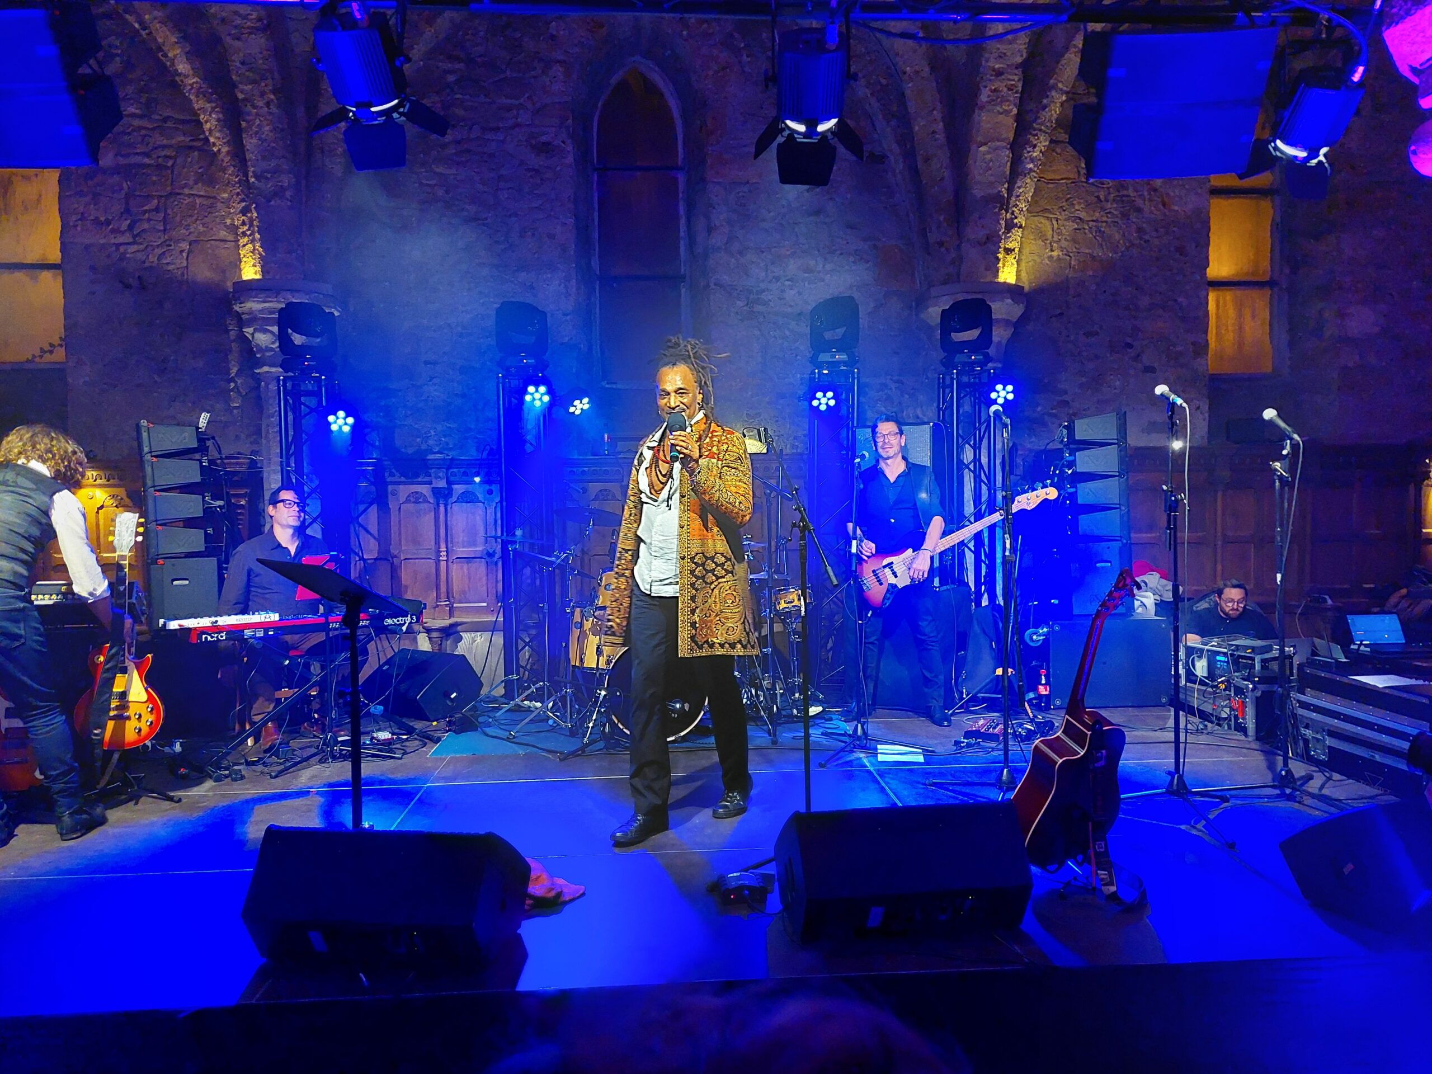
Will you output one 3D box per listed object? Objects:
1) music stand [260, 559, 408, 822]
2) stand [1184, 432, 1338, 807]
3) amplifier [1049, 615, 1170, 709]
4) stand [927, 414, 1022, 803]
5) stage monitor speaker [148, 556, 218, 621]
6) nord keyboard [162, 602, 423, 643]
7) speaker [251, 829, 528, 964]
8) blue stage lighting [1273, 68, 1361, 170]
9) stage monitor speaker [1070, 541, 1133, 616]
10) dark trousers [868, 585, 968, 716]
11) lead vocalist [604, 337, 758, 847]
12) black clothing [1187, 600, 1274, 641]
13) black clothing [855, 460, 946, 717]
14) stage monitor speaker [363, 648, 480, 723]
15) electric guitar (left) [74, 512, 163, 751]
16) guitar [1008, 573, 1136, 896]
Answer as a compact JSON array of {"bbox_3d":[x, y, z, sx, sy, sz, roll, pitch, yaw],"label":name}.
[{"bbox_3d":[-1.312,0.611,3.549,0.520,1.050,0.440,1,2,36],"label":"music stand"},{"bbox_3d":[2.346,0.315,4.162,0.560,1.500,0.590,0,2,41],"label":"stand"},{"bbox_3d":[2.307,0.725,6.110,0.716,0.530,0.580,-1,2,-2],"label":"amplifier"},{"bbox_3d":[1.226,0.262,4.227,0.560,1.620,0.580,-1,2,-3],"label":"stand"},{"bbox_3d":[-3.500,0.357,6.532,0.390,0.440,0.470,-2,2,-28],"label":"stage monitor speaker"},{"bbox_3d":[-2.045,0.419,4.939,1.080,0.100,0.300,-2,2,-37],"label":"nord keyboard"},{"bbox_3d":[-0.911,0.978,2.826,0.644,0.353,0.456,-1,2,8],"label":"speaker"},{"bbox_3d":[1.760,-1.224,2.900,0.175,0.170,0.255,2,-42,-3],"label":"blue stage lighting"},{"bbox_3d":[2.454,0.257,6.371,0.370,0.440,0.460,-1,2,15],"label":"stage monitor speaker"},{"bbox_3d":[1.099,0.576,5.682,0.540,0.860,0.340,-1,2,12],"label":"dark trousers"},{"bbox_3d":[-0.136,0.186,3.829,0.550,1.860,0.480,0,2,22],"label":"lead vocalist"},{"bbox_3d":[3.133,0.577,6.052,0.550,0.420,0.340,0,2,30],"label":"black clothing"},{"bbox_3d":[1.038,0.293,5.600,0.520,1.440,0.330,0,2,14],"label":"black clothing"},{"bbox_3d":[-1.833,0.906,6.171,0.620,0.365,0.460,0,2,39],"label":"stage monitor speaker"},{"bbox_3d":[-2.536,0.398,4.230,0.340,1.000,0.090,2,-7,-30],"label":"electric guitar (left)"},{"bbox_3d":[1.110,0.576,2.947,0.400,1.040,0.130,-6,28,-22],"label":"guitar"}]

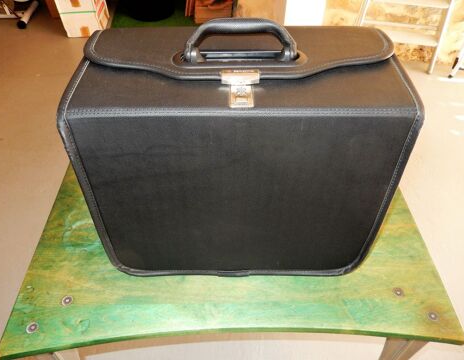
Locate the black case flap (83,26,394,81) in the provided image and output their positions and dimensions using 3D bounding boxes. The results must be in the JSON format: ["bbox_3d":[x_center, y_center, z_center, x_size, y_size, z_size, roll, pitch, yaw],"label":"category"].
[{"bbox_3d":[0.011,-0.195,0.517,0.458,0.027,0.145,0,44,0],"label":"black case flap"}]

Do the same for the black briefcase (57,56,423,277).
[{"bbox_3d":[0.011,-0.027,0.614,0.450,0.355,0.212,0,44,0],"label":"black briefcase"}]

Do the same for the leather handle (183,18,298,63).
[{"bbox_3d":[0.011,-0.198,0.491,0.155,0.058,0.030,0,44,0],"label":"leather handle"}]

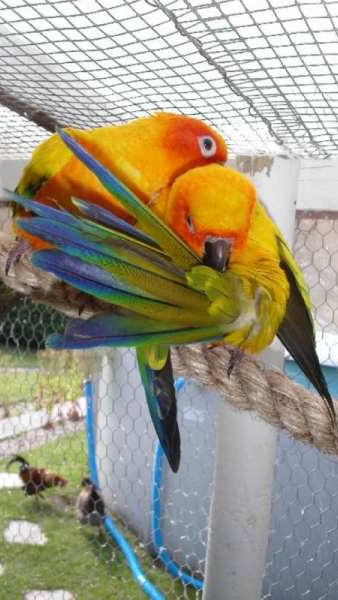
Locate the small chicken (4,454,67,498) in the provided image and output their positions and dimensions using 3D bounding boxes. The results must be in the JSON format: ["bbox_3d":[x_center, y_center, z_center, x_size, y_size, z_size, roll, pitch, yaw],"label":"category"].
[{"bbox_3d":[-0.839,1.125,4.200,0.385,0.260,0.160,1,10,6],"label":"small chicken"}]

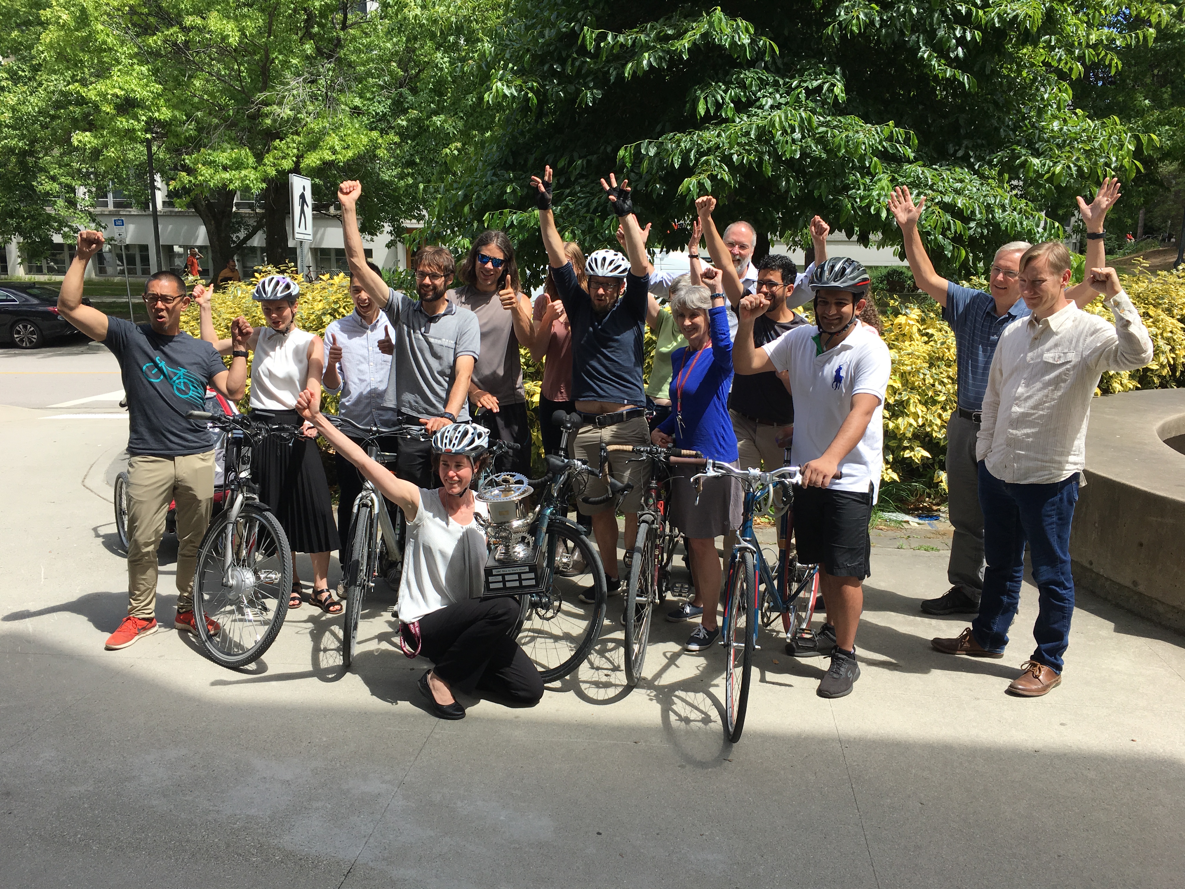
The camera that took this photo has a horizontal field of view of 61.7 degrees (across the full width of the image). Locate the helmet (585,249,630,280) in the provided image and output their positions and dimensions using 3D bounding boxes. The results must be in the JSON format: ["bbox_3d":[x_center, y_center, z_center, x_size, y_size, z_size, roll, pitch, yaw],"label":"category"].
[{"bbox_3d":[0.070,-0.859,4.753,0.210,0.155,0.270,3,16,11],"label":"helmet"}]

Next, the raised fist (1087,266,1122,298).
[{"bbox_3d":[1.950,-0.617,3.781,0.115,0.115,0.110,-10,15,-44],"label":"raised fist"}]

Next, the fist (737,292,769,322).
[{"bbox_3d":[0.615,-0.528,3.807,0.110,0.110,0.100,2,11,11],"label":"fist"}]

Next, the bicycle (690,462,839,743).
[{"bbox_3d":[0.765,0.492,4.085,0.620,1.000,1.720,5,11,23],"label":"bicycle"}]

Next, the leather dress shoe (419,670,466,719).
[{"bbox_3d":[-0.597,0.966,3.893,0.250,0.100,0.090,25,24,38],"label":"leather dress shoe"}]

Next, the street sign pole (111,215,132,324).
[{"bbox_3d":[-10.159,-3.645,21.499,0.290,2.490,0.070,-6,12,-27],"label":"street sign pole"}]

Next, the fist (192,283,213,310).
[{"bbox_3d":[-1.885,-0.711,4.780,0.100,0.125,0.090,-2,10,-8],"label":"fist"}]

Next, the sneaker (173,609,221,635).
[{"bbox_3d":[-1.895,0.824,4.757,0.280,0.110,0.105,6,12,28],"label":"sneaker"}]

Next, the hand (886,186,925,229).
[{"bbox_3d":[1.393,-1.053,4.400,0.165,0.190,0.070,-9,11,17],"label":"hand"}]

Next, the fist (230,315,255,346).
[{"bbox_3d":[-1.528,-0.497,4.330,0.100,0.125,0.100,-4,11,-20],"label":"fist"}]

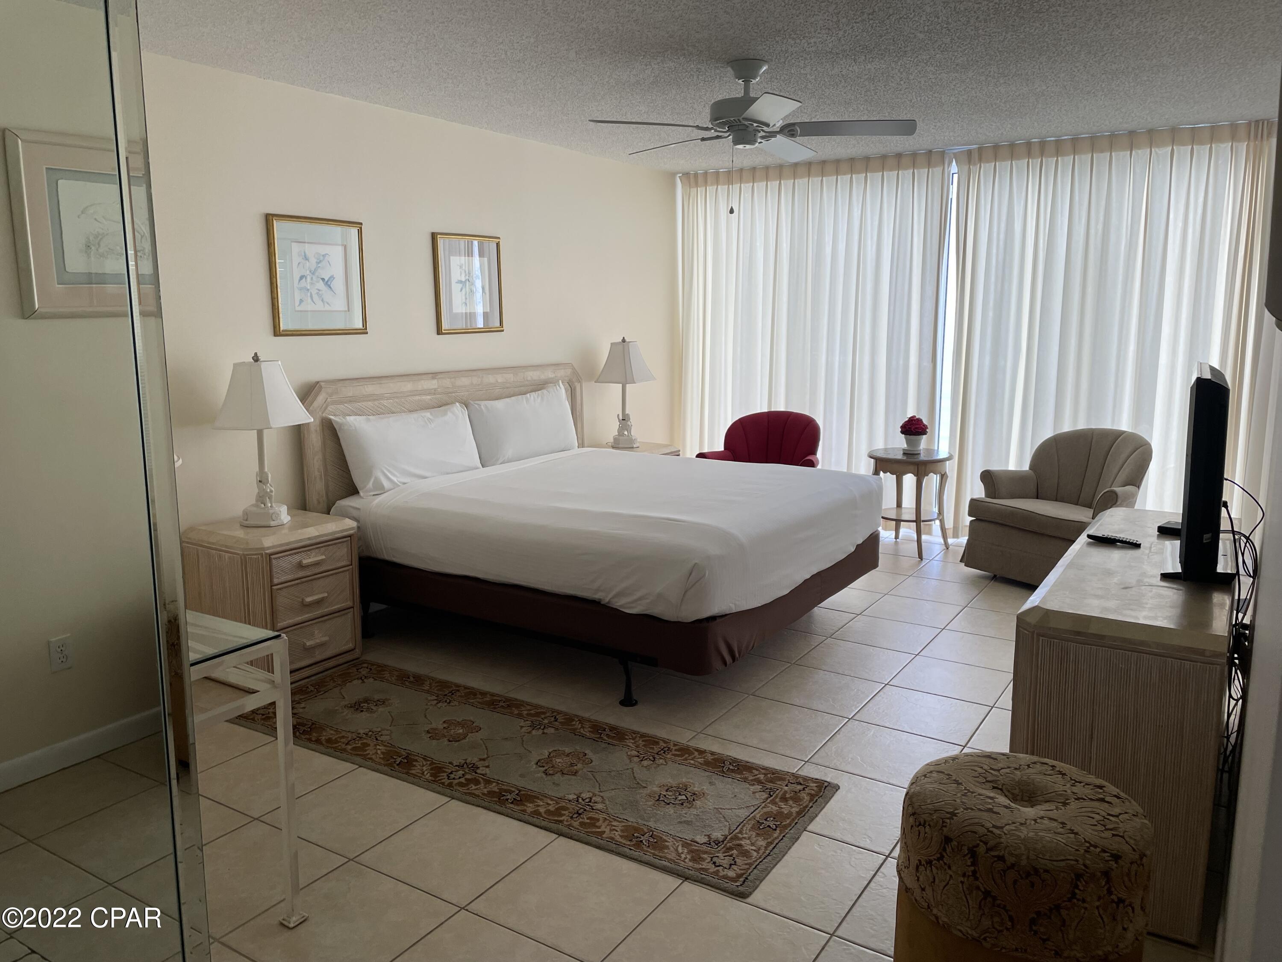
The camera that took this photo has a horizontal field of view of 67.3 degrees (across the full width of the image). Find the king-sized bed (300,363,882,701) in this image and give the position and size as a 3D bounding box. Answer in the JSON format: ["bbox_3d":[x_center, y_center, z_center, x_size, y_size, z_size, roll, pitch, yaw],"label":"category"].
[{"bbox_3d":[-0.109,0.093,4.797,2.127,1.203,2.144,7,12,32],"label":"king-sized bed"}]

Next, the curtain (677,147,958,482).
[{"bbox_3d":[1.131,-0.955,6.859,1.954,2.507,0.131,7,12,32],"label":"curtain"}]

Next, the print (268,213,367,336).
[{"bbox_3d":[-1.474,-0.934,4.428,0.028,0.525,0.531,7,12,32],"label":"print"}]

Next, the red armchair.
[{"bbox_3d":[0.781,-0.028,6.572,0.781,0.836,0.793,9,13,39],"label":"red armchair"}]

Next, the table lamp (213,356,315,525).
[{"bbox_3d":[-1.579,-0.179,3.998,0.348,0.714,0.335,7,12,32],"label":"table lamp"}]

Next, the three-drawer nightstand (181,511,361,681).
[{"bbox_3d":[-1.553,0.498,4.140,0.447,0.616,0.599,7,12,32],"label":"three-drawer nightstand"}]

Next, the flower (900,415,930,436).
[{"bbox_3d":[1.719,-0.346,6.068,0.185,0.137,0.185,7,12,32],"label":"flower"}]

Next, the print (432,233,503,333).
[{"bbox_3d":[-0.934,-1.073,5.263,0.028,0.525,0.531,7,12,32],"label":"print"}]

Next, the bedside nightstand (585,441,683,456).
[{"bbox_3d":[-0.027,0.081,6.379,0.468,0.602,0.583,7,12,32],"label":"bedside nightstand"}]

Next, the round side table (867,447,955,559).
[{"bbox_3d":[1.742,0.139,6.259,0.557,0.627,0.557,0,10,0],"label":"round side table"}]

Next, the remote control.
[{"bbox_3d":[1.528,0.188,3.107,0.045,0.022,0.160,-9,14,-44],"label":"remote control"}]

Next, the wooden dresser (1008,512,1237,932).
[{"bbox_3d":[1.584,0.617,3.083,0.490,0.781,1.637,7,12,32],"label":"wooden dresser"}]

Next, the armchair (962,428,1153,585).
[{"bbox_3d":[2.469,0.134,5.702,0.793,0.836,0.781,-7,12,-36],"label":"armchair"}]

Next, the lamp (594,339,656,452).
[{"bbox_3d":[-0.093,-0.578,6.313,0.348,0.718,0.335,7,12,32],"label":"lamp"}]

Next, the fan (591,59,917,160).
[{"bbox_3d":[0.412,-1.497,3.827,1.250,0.335,1.280,2,10,12],"label":"fan"}]

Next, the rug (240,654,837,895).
[{"bbox_3d":[-0.457,0.939,3.401,2.165,0.015,0.713,6,12,31],"label":"rug"}]

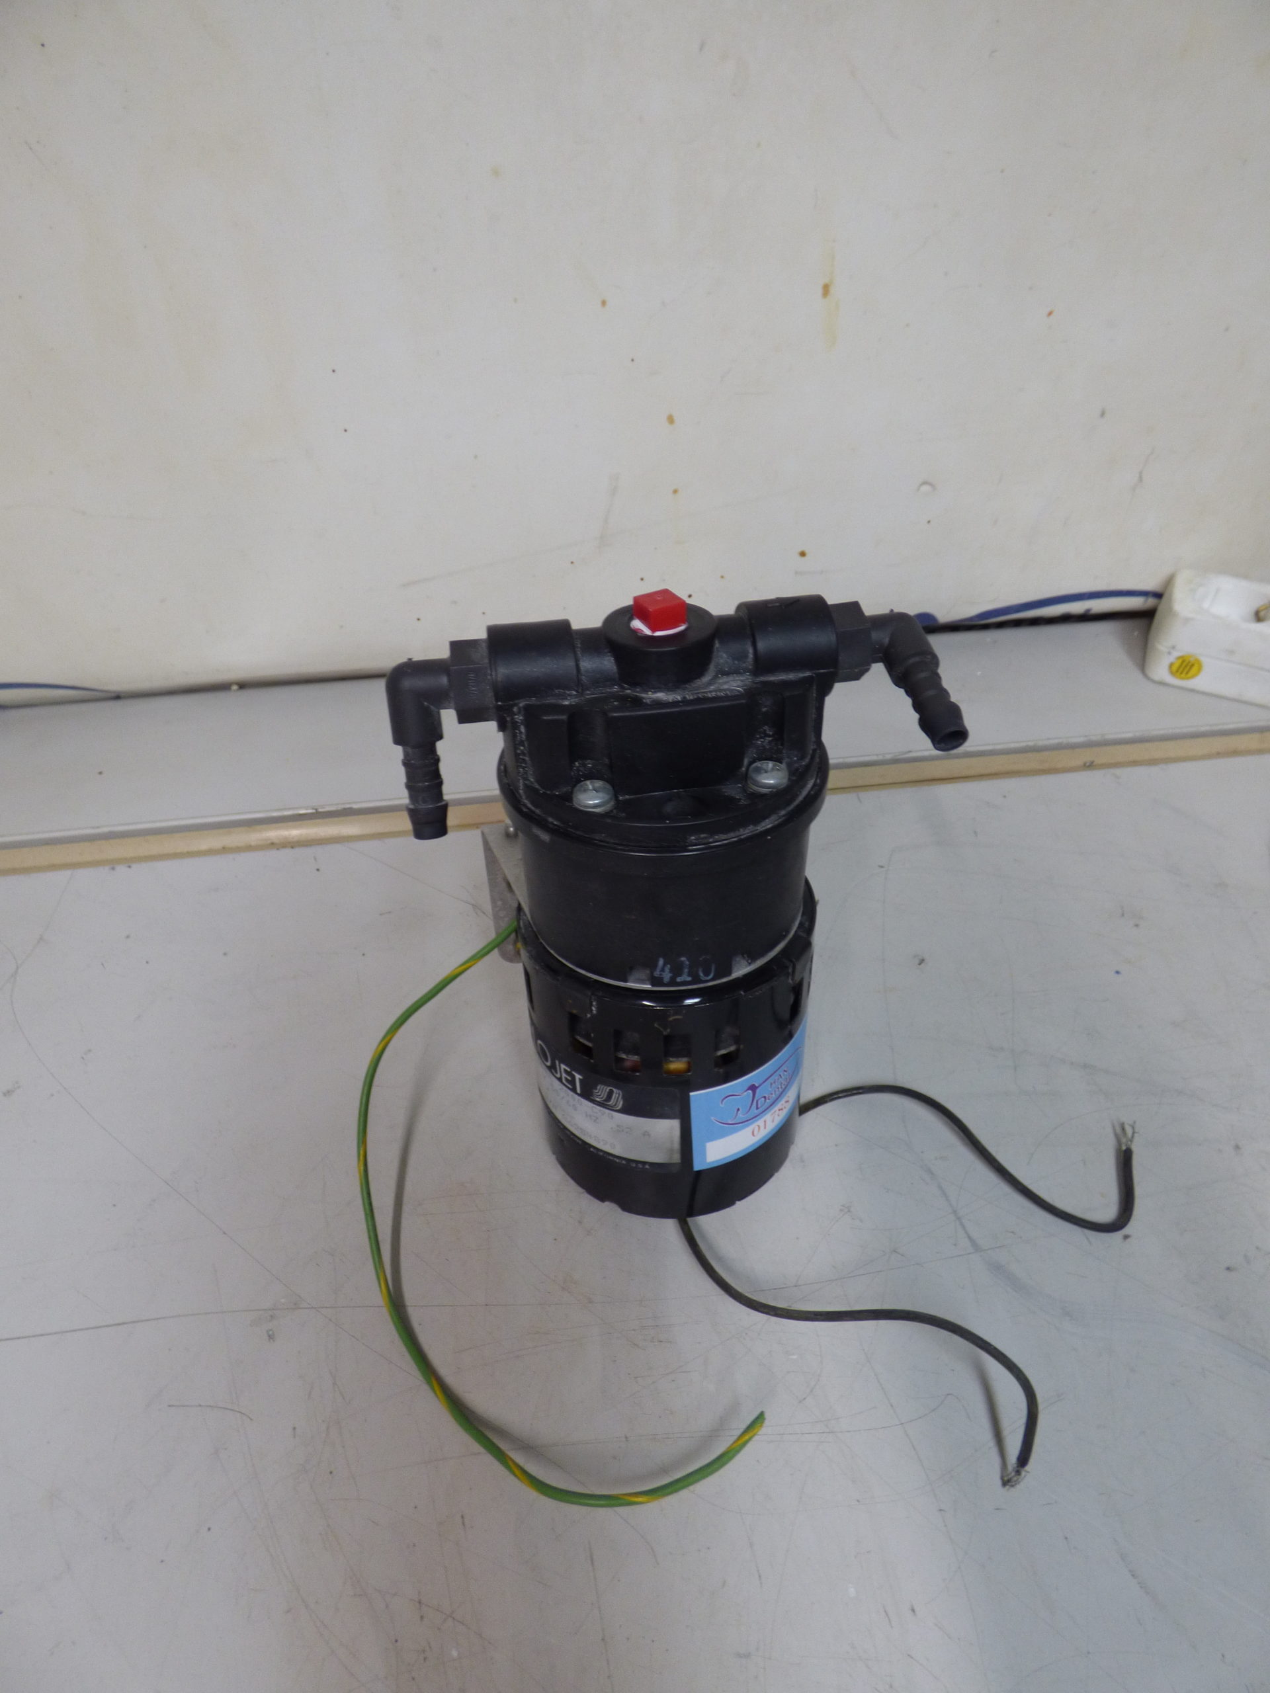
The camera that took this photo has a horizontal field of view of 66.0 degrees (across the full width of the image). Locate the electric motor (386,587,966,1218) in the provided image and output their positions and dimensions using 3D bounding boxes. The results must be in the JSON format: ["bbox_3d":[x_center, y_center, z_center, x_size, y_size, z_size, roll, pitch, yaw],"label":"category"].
[{"bbox_3d":[0.009,0.015,0.277,0.132,0.180,0.088,-5,36,-4],"label":"electric motor"}]

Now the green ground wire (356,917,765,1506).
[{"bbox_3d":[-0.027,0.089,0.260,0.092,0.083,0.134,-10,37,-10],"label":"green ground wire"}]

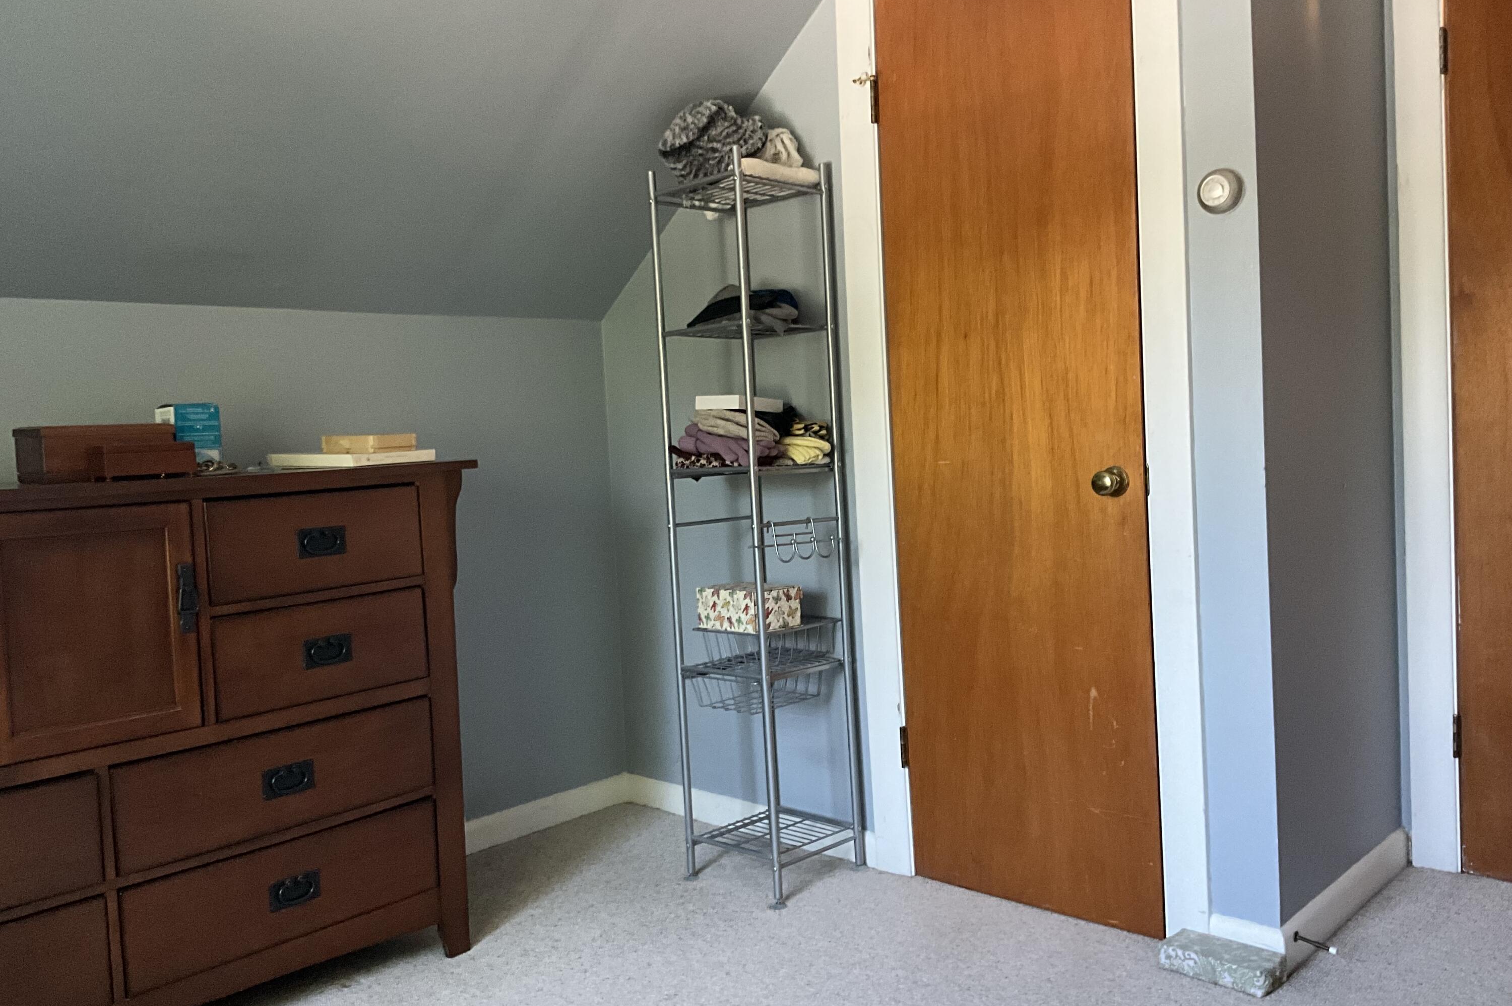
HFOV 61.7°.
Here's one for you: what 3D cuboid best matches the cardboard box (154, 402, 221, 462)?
[{"bbox_3d":[-1.145,-0.124,2.549,0.099,0.141,0.089,0,5,44],"label":"cardboard box"}]

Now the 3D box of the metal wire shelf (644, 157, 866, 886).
[{"bbox_3d":[0.006,0.055,2.960,0.308,1.655,0.314,0,5,45],"label":"metal wire shelf"}]

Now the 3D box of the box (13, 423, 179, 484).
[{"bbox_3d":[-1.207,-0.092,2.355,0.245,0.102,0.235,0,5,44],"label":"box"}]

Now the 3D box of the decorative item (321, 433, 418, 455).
[{"bbox_3d":[-0.842,-0.126,2.758,0.152,0.038,0.122,-1,4,30],"label":"decorative item"}]

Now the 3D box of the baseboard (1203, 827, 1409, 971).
[{"bbox_3d":[1.161,0.794,2.614,0.148,0.096,0.732,0,5,44],"label":"baseboard"}]

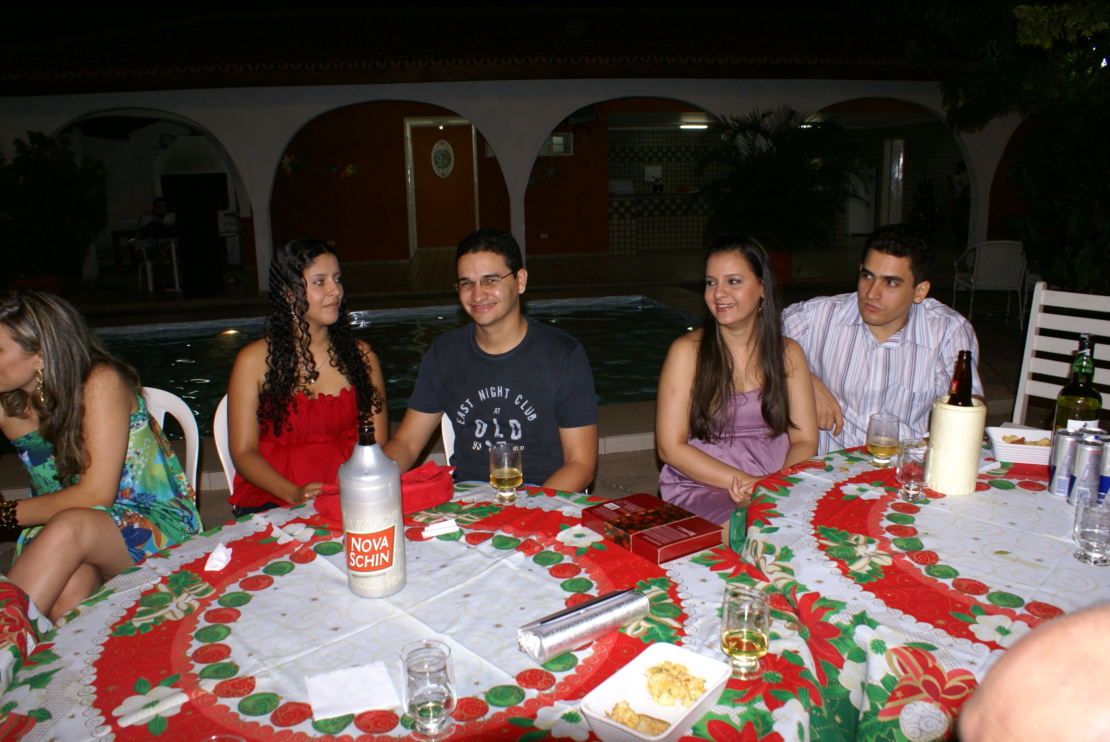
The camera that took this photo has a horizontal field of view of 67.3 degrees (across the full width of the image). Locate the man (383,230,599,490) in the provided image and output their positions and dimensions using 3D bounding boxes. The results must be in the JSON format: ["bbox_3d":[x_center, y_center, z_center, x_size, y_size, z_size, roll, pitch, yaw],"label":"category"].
[{"bbox_3d":[-0.143,0.334,1.960,0.530,1.290,0.700,0,13,4],"label":"man"}]

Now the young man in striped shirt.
[{"bbox_3d":[0.785,0.286,2.107,0.570,1.290,0.780,3,13,16],"label":"young man in striped shirt"}]

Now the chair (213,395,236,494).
[{"bbox_3d":[-0.646,0.494,2.227,0.440,0.870,0.500,-5,14,-19],"label":"chair"}]

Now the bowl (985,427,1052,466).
[{"bbox_3d":[1.135,0.186,1.986,0.185,0.052,0.122,3,14,16],"label":"bowl"}]

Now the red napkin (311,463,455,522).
[{"bbox_3d":[-0.365,0.254,1.796,0.295,0.070,0.150,-5,14,-15],"label":"red napkin"}]

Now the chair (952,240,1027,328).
[{"bbox_3d":[4.208,-0.846,8.135,0.530,0.840,0.580,0,12,6],"label":"chair"}]

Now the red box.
[{"bbox_3d":[0.180,0.293,1.572,0.156,0.032,0.225,-9,15,-33],"label":"red box"}]

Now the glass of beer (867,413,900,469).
[{"bbox_3d":[0.757,0.164,1.921,0.067,0.112,0.067,4,13,22],"label":"glass of beer"}]

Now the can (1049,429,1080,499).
[{"bbox_3d":[1.048,0.191,1.714,0.053,0.135,0.053,7,15,32],"label":"can"}]

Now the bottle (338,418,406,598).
[{"bbox_3d":[-0.302,0.220,1.369,0.094,0.288,0.094,-4,13,-13],"label":"bottle"}]

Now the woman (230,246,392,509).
[{"bbox_3d":[-0.553,0.345,1.992,0.460,1.270,0.720,-7,15,-23],"label":"woman"}]

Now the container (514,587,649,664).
[{"bbox_3d":[0.046,0.369,1.222,0.200,0.037,0.053,-10,15,-35],"label":"container"}]

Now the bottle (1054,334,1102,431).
[{"bbox_3d":[1.187,0.069,1.893,0.089,0.308,0.089,7,15,31],"label":"bottle"}]

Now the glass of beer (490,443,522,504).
[{"bbox_3d":[-0.102,0.217,1.756,0.068,0.112,0.068,-2,12,-4],"label":"glass of beer"}]

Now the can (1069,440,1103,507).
[{"bbox_3d":[1.056,0.202,1.664,0.053,0.135,0.053,7,15,33],"label":"can"}]

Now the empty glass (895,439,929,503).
[{"bbox_3d":[0.742,0.206,1.725,0.067,0.112,0.067,4,13,24],"label":"empty glass"}]

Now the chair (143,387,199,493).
[{"bbox_3d":[-1.155,0.541,2.061,0.460,0.880,0.530,6,15,29],"label":"chair"}]

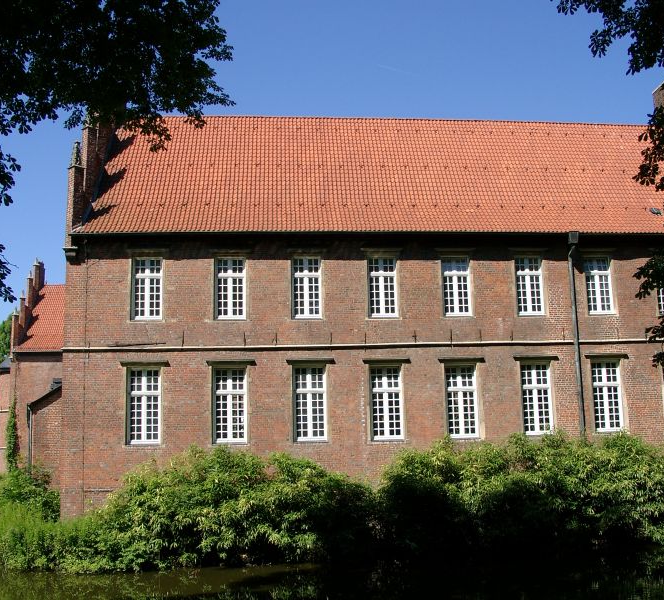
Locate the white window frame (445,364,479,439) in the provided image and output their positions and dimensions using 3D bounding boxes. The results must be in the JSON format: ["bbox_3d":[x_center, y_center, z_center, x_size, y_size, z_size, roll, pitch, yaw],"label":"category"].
[{"bbox_3d":[4.790,3.748,29.099,1.134,2.722,0.180,-1,-9,-6],"label":"white window frame"}]

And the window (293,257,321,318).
[{"bbox_3d":[-0.912,-0.469,29.130,1.060,2.280,0.180,-1,-9,-6],"label":"window"}]

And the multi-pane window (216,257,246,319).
[{"bbox_3d":[-3.686,-0.464,28.817,1.060,2.280,0.180,-1,-9,-6],"label":"multi-pane window"}]

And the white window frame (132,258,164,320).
[{"bbox_3d":[-6.678,-0.386,28.469,1.060,2.280,0.180,-1,-9,-6],"label":"white window frame"}]

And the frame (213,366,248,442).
[{"bbox_3d":[-3.858,4.001,29.816,1.233,2.838,0.200,-1,-9,-6],"label":"frame"}]

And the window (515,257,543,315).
[{"bbox_3d":[7.944,-0.539,31.663,1.057,2.365,0.200,-1,-9,-6],"label":"window"}]

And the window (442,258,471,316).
[{"bbox_3d":[4.974,-0.502,31.366,1.073,2.374,0.200,-1,-9,-6],"label":"window"}]

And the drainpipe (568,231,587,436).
[{"bbox_3d":[9.311,1.860,29.581,0.350,9.063,0.400,-1,-9,-6],"label":"drainpipe"}]

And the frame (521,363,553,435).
[{"bbox_3d":[8.047,3.908,30.997,1.126,2.820,0.200,-1,-9,-6],"label":"frame"}]

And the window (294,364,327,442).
[{"bbox_3d":[-0.840,4.006,30.111,1.198,2.810,0.200,-1,-9,-6],"label":"window"}]

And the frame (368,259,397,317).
[{"bbox_3d":[1.926,-0.474,29.449,1.060,2.280,0.180,-1,-9,-6],"label":"frame"}]

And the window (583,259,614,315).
[{"bbox_3d":[10.822,-0.552,31.947,1.061,2.367,0.200,-1,-9,-6],"label":"window"}]

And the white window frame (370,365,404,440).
[{"bbox_3d":[2.028,3.745,28.790,1.134,2.722,0.180,-1,-9,-6],"label":"white window frame"}]

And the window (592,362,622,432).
[{"bbox_3d":[10.925,3.865,31.286,1.095,2.787,0.200,-1,-9,-6],"label":"window"}]

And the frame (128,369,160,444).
[{"bbox_3d":[-7.043,3.982,29.506,1.204,2.838,0.200,-1,-9,-6],"label":"frame"}]

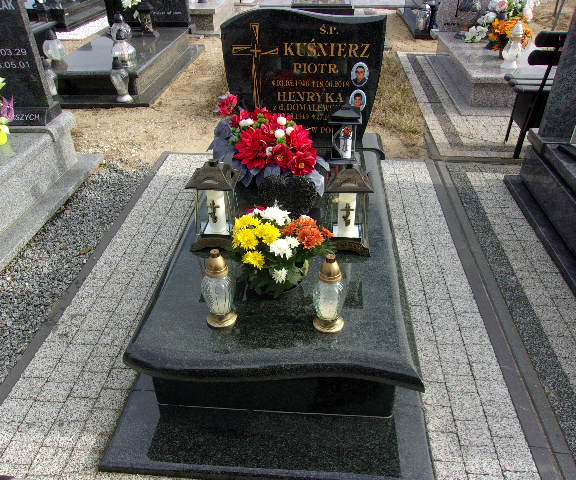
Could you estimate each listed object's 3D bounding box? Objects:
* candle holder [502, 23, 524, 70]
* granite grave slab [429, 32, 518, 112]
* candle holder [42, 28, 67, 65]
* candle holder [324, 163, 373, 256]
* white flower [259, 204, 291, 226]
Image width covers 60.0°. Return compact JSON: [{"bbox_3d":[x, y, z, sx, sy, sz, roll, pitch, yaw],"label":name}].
[{"bbox_3d":[1.874,-1.617,4.149,0.145,0.348,0.145,2,34,4],"label":"candle holder"},{"bbox_3d":[2.076,-1.702,4.873,1.095,0.285,1.942,2,34,4],"label":"granite grave slab"},{"bbox_3d":[-2.046,-1.680,4.375,0.175,0.302,0.175,2,34,4],"label":"candle holder"},{"bbox_3d":[0.221,-0.130,1.835,0.175,0.347,0.175,2,34,4],"label":"candle holder"},{"bbox_3d":[-0.046,-0.084,1.717,0.105,0.055,0.090,2,34,4],"label":"white flower"}]

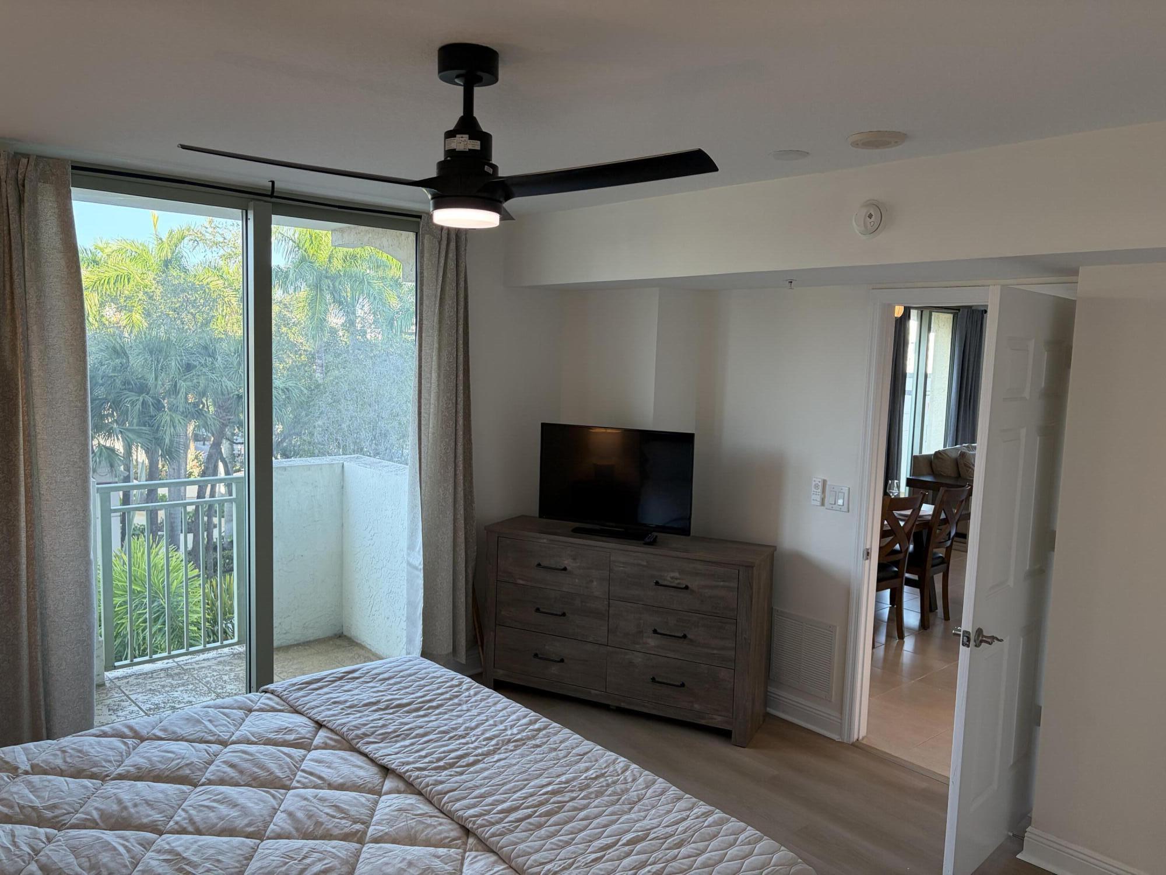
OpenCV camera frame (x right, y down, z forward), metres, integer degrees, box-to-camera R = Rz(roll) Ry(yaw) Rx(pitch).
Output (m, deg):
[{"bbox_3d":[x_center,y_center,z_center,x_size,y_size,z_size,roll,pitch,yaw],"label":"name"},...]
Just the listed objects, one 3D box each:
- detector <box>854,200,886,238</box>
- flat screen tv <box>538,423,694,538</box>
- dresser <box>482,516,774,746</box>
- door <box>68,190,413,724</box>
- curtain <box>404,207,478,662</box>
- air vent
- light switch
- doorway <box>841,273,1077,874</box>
[{"bbox_3d":[1.023,-0.781,3.128,0.045,0.131,0.131,-3,7,-42],"label":"detector"},{"bbox_3d":[0.169,0.234,4.680,0.870,0.556,0.180,4,6,23],"label":"flat screen tv"},{"bbox_3d":[0.213,0.964,4.650,1.489,0.887,0.422,5,6,26],"label":"dresser"},{"bbox_3d":[-1.515,0.136,4.137,1.780,2.482,0.102,-3,7,-42],"label":"door"},{"bbox_3d":[-0.751,0.057,4.674,0.411,2.402,0.118,-3,7,-42],"label":"curtain"},{"bbox_3d":[1.107,1.093,4.426,0.018,0.381,0.382,-3,7,-42],"label":"air vent"},{"bbox_3d":[1.232,0.294,4.235,0.015,0.121,0.124,-3,7,-42],"label":"light switch"},{"bbox_3d":[1.344,0.456,3.590,0.941,2.177,0.969,-3,7,-42],"label":"doorway"}]

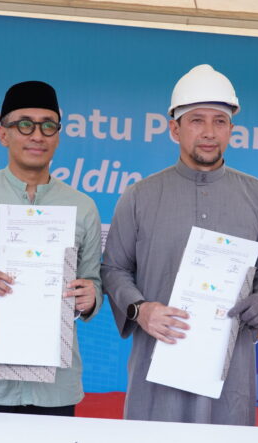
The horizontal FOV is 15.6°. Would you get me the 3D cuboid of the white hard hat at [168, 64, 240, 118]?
[{"bbox_3d":[0.225,-0.389,2.840,0.216,0.160,0.280,2,-5,-9],"label":"white hard hat"}]

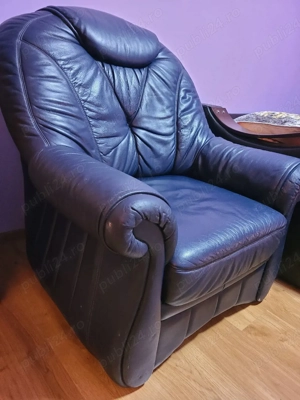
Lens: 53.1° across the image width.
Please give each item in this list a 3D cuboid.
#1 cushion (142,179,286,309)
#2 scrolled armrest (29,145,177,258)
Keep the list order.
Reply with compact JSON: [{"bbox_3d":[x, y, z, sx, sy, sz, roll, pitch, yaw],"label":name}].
[{"bbox_3d":[0.095,0.091,1.151,0.603,0.170,0.595,-12,28,-38],"label":"cushion"},{"bbox_3d":[-0.180,-0.040,0.841,0.209,0.166,0.571,-12,28,-38],"label":"scrolled armrest"}]

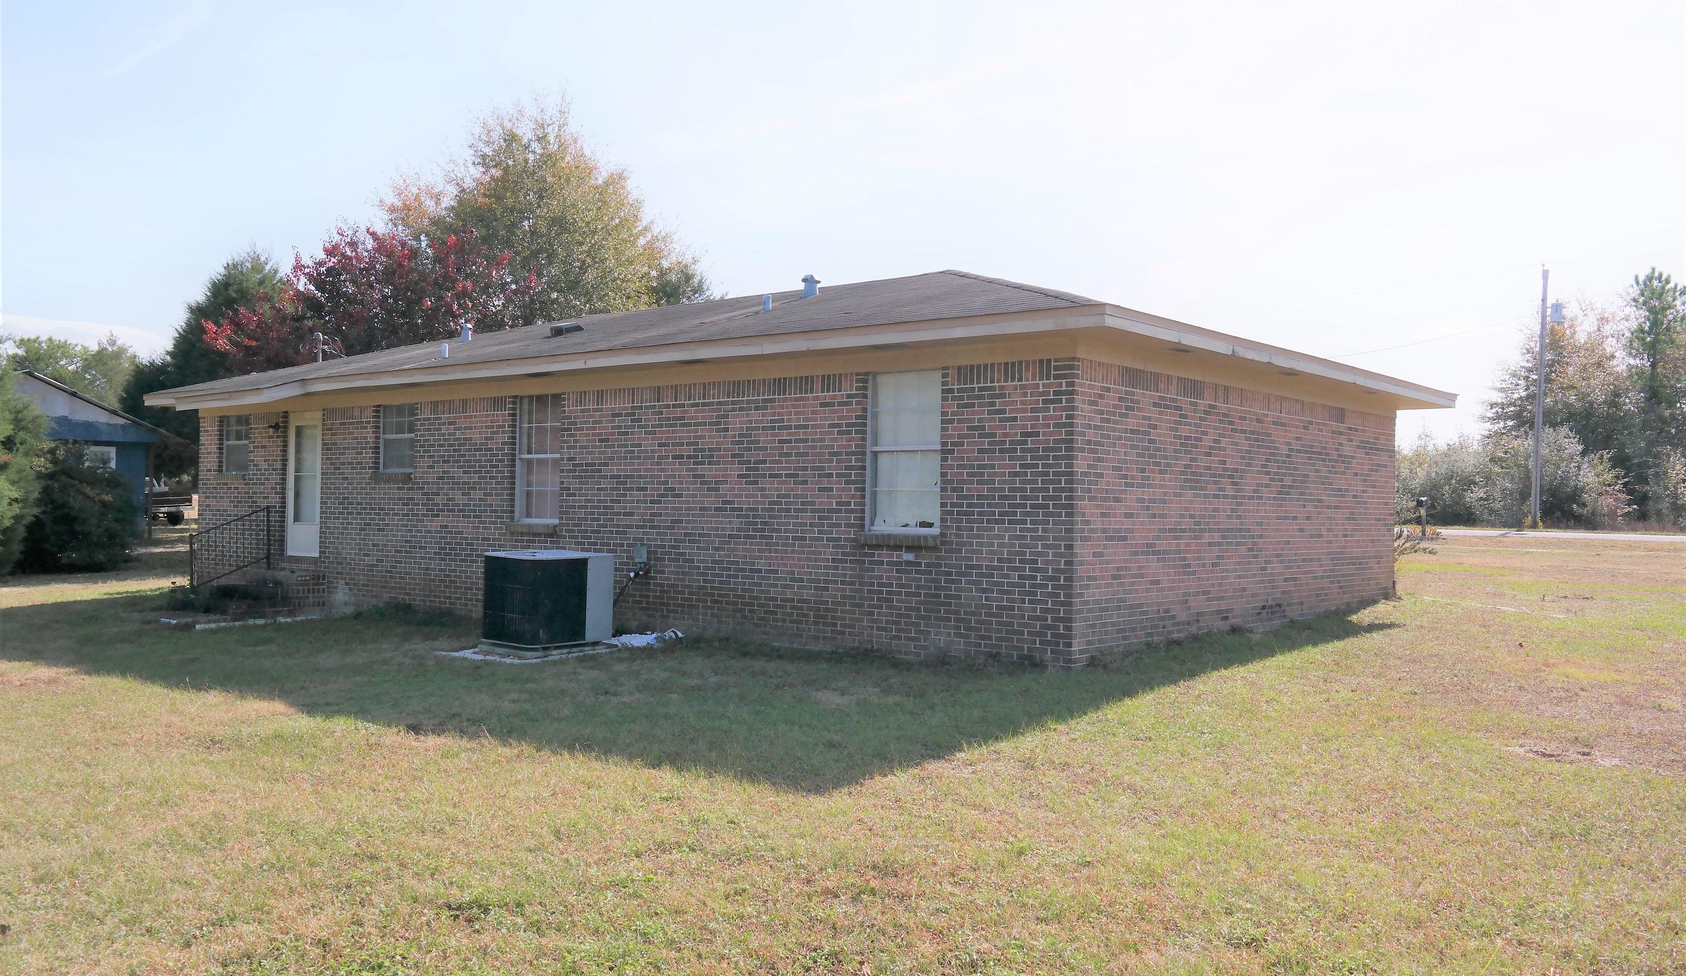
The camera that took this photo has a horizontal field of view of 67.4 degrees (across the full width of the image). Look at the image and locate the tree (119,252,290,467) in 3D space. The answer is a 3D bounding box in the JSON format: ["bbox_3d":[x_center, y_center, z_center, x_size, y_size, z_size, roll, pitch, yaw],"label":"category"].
[{"bbox_3d":[-22.500,-3.500,46.000,7.200,10.300,7.000,1,-1,0],"label":"tree"}]

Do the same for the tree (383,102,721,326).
[{"bbox_3d":[-10.500,-6.100,45.000,11.900,15.600,11.500,1,-1,0],"label":"tree"}]

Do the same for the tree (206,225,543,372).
[{"bbox_3d":[-12.300,-2.650,33.000,8.900,8.400,8.500,1,-1,0],"label":"tree"}]

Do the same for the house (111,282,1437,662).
[{"bbox_3d":[-1.420,-0.600,17.900,16.300,4.300,9.300,0,-1,39],"label":"house"}]

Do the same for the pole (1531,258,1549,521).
[{"bbox_3d":[25.100,-3.300,45.500,0.300,9.400,0.300,2,-1,0],"label":"pole"}]

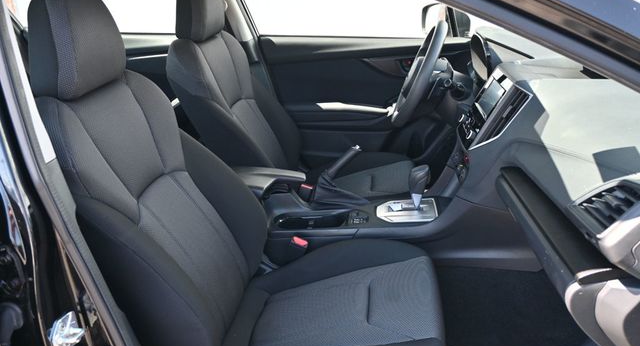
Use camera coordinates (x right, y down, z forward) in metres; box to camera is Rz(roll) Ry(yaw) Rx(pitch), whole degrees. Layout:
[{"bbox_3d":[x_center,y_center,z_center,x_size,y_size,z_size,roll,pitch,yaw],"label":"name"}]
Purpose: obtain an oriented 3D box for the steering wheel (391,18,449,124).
[{"bbox_3d":[0.339,-0.311,1.722,0.090,0.370,0.370,20,22,-2],"label":"steering wheel"}]

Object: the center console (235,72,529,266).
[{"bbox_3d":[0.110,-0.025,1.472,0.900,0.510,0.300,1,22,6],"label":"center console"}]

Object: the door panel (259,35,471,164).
[{"bbox_3d":[0.202,-0.250,2.141,0.910,0.590,0.130,1,22,6],"label":"door panel"}]

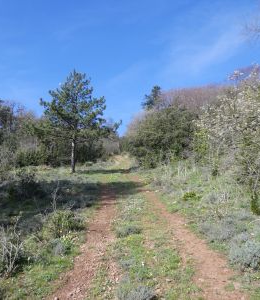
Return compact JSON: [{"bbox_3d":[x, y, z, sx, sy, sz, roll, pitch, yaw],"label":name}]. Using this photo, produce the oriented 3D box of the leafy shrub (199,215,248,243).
[{"bbox_3d":[1.760,1.474,5.250,0.908,0.450,0.772,0,-4,0],"label":"leafy shrub"}]

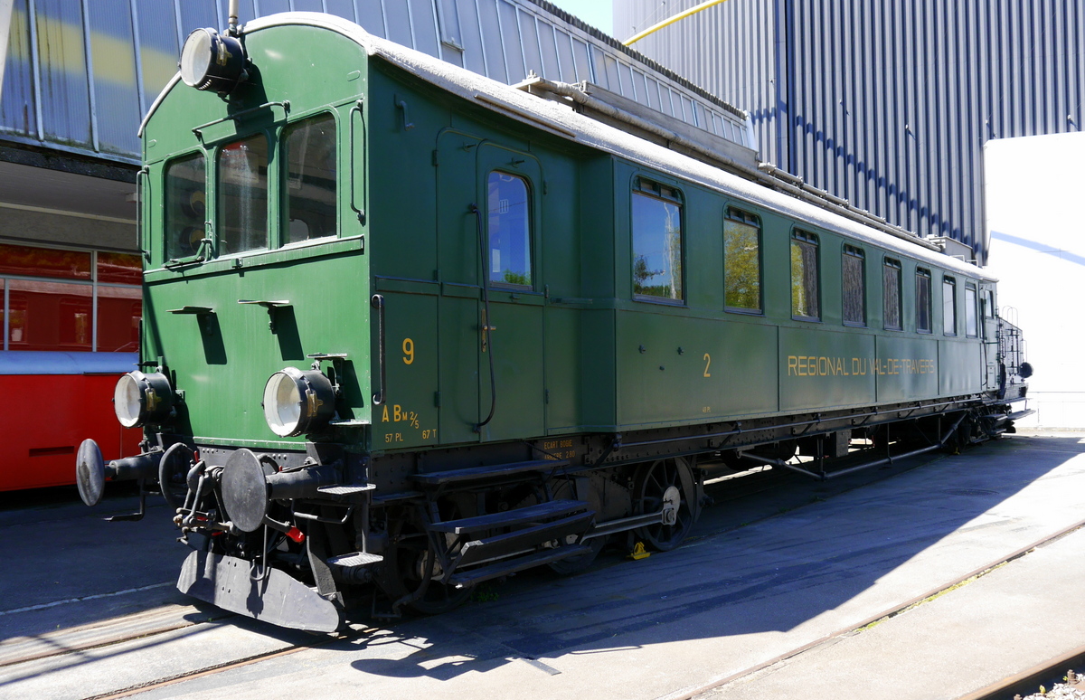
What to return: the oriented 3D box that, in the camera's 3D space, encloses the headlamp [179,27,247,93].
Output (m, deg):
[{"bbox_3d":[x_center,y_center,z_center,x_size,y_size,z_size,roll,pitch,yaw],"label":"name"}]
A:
[{"bbox_3d":[-2.096,-1.835,5.607,0.370,0.375,0.260,-2,-2,38],"label":"headlamp"}]

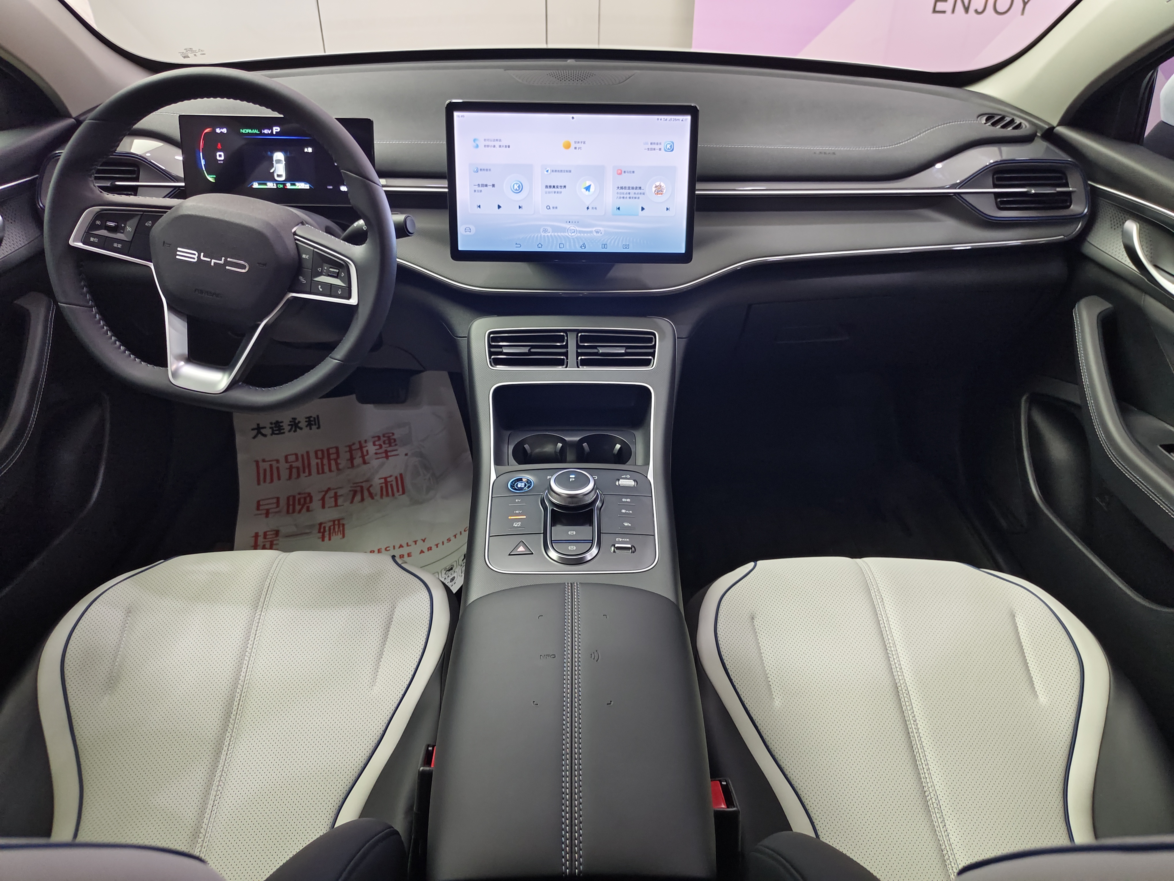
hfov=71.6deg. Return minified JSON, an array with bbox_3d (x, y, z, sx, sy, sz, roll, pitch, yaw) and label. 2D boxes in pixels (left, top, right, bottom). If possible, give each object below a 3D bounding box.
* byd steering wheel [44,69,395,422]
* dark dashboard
[{"bbox_3d":[-0.390,-0.216,0.897,0.370,0.355,0.100,11,4,-2],"label":"byd steering wheel"},{"bbox_3d":[-0.022,-0.353,1.230,1.400,0.355,0.560,-1,31,-1],"label":"dark dashboard"}]

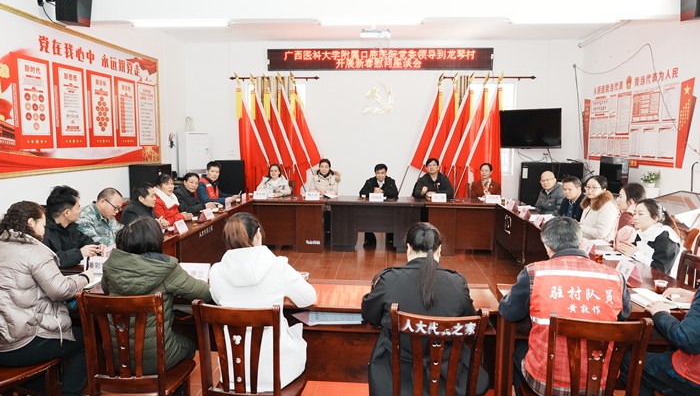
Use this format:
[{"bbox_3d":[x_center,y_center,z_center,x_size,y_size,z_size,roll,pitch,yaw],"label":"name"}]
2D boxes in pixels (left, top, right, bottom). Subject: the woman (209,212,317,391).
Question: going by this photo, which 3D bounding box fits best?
[{"bbox_3d":[-0.453,0.701,2.782,0.540,1.280,0.720,2,7,14],"label":"woman"}]

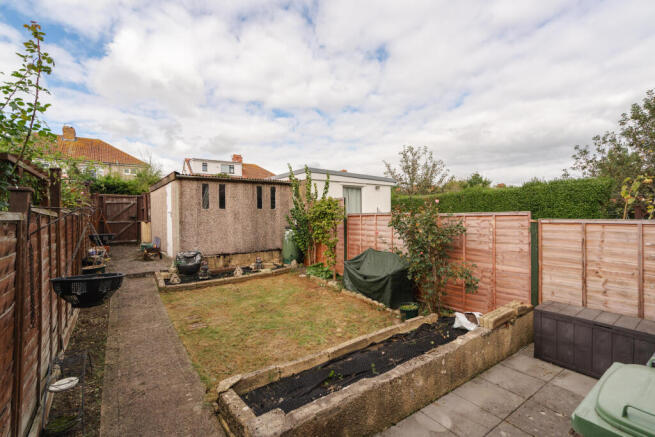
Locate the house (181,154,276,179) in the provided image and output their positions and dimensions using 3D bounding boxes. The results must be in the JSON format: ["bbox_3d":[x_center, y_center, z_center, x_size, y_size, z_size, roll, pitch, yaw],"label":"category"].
[{"bbox_3d":[-10.616,-3.200,33.424,11.500,8.300,8.000,0,0,-36],"label":"house"}]

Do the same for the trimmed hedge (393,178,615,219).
[{"bbox_3d":[4.764,0.250,9.621,1.000,2.300,6.800,0,0,-36],"label":"trimmed hedge"}]

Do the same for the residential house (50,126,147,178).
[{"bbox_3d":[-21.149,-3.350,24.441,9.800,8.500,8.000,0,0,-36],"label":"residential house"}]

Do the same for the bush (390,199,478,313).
[{"bbox_3d":[1.640,0.555,4.505,0.700,1.730,1.100,0,0,-36],"label":"bush"}]

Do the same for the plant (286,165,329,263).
[{"bbox_3d":[-0.533,-0.125,7.763,0.750,2.750,1.000,0,0,-36],"label":"plant"}]

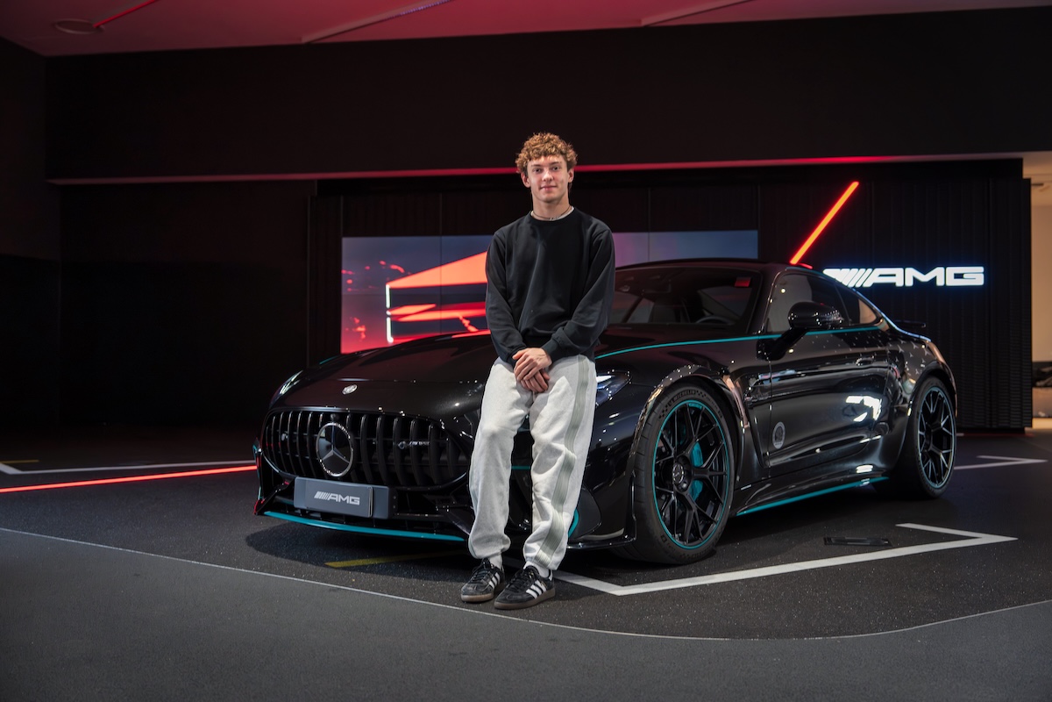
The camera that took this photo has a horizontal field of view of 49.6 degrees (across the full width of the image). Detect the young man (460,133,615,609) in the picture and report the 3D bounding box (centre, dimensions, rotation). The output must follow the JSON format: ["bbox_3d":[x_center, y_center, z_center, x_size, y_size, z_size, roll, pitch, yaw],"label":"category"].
[{"bbox_3d":[0.049,0.022,3.880,0.480,1.595,0.500,0,-1,16],"label":"young man"}]

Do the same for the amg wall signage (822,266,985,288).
[{"bbox_3d":[4.410,-0.865,13.300,1.810,0.225,0.070,0,-1,9],"label":"amg wall signage"}]

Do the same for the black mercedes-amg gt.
[{"bbox_3d":[0.767,0.171,6.133,2.050,1.354,4.728,-1,-1,39],"label":"black mercedes-amg gt"}]

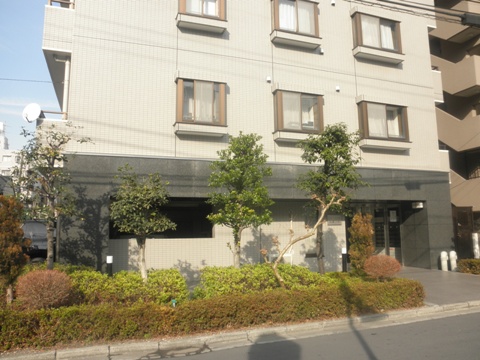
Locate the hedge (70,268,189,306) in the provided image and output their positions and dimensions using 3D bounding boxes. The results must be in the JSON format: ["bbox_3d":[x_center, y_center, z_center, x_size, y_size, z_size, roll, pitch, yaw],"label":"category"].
[{"bbox_3d":[-1.953,1.937,6.854,2.000,0.540,1.200,2,-8,-20],"label":"hedge"}]

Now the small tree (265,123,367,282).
[{"bbox_3d":[1.621,0.536,8.365,2.200,3.600,1.500,2,-8,-20],"label":"small tree"}]

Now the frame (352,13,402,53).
[{"bbox_3d":[4.365,-4.593,12.316,1.730,1.130,0.280,2,-7,-20],"label":"frame"}]

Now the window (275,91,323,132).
[{"bbox_3d":[1.671,-1.851,10.875,1.430,1.120,0.280,2,-7,-20],"label":"window"}]

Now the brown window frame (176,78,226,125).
[{"bbox_3d":[-0.970,-1.934,9.891,1.250,1.120,0.280,2,-7,-20],"label":"brown window frame"}]

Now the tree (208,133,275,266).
[{"bbox_3d":[0.042,0.661,8.036,1.385,3.370,1.315,-1,-7,0],"label":"tree"}]

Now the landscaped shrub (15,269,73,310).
[{"bbox_3d":[-3.059,1.746,6.072,0.809,0.709,0.809,2,-8,-20],"label":"landscaped shrub"}]

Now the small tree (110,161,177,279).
[{"bbox_3d":[-1.801,0.976,7.258,1.206,2.568,1.146,2,-8,-20],"label":"small tree"}]

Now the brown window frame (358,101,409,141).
[{"bbox_3d":[4.438,-1.751,11.937,1.730,1.120,0.280,2,-7,-20],"label":"brown window frame"}]

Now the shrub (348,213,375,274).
[{"bbox_3d":[3.374,1.821,10.747,0.710,1.780,0.720,2,-7,-20],"label":"shrub"}]

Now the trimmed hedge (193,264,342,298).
[{"bbox_3d":[0.633,2.158,8.036,3.100,0.670,1.200,2,-7,-20],"label":"trimmed hedge"}]

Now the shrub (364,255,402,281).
[{"bbox_3d":[3.097,1.979,8.397,0.772,0.724,0.772,2,-8,-20],"label":"shrub"}]

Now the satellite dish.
[{"bbox_3d":[-4.666,-1.518,8.732,0.430,0.450,0.300,0,-7,-3],"label":"satellite dish"}]

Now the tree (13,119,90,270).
[{"bbox_3d":[-3.471,0.563,7.103,1.329,3.323,1.263,2,-8,-20],"label":"tree"}]

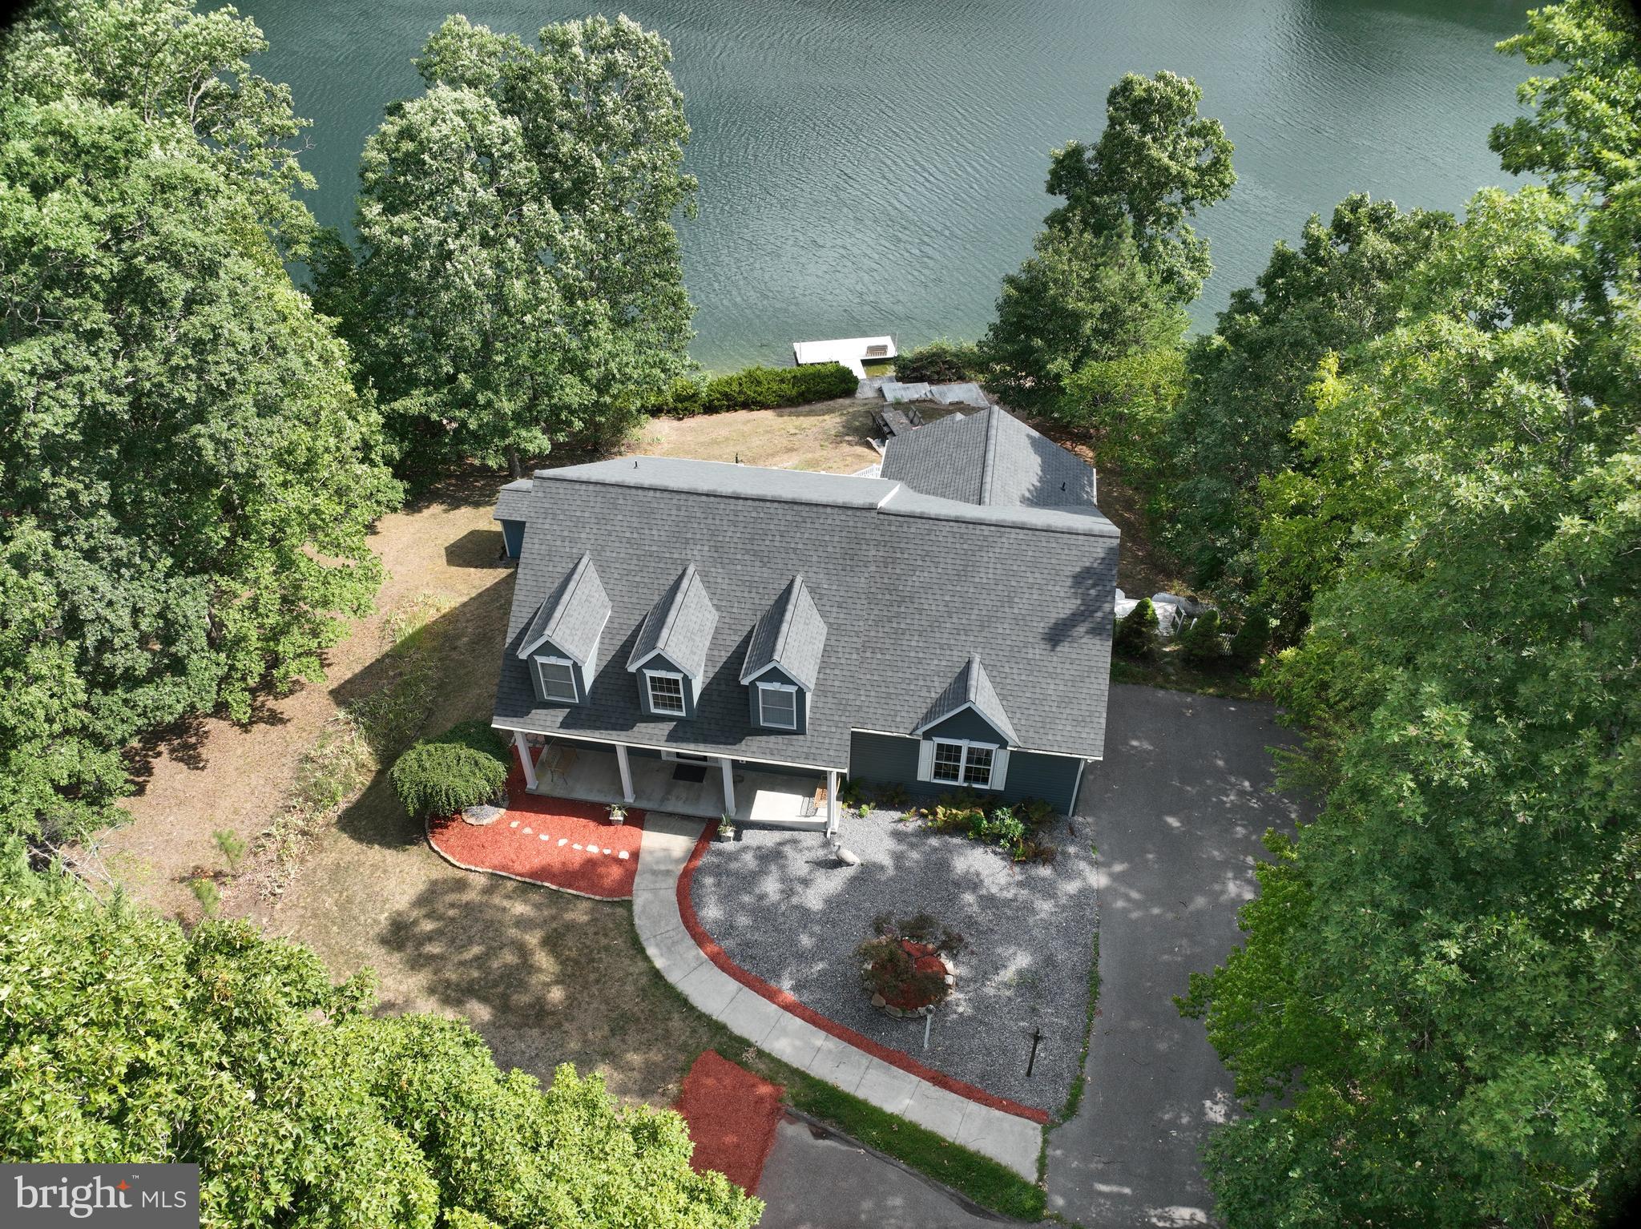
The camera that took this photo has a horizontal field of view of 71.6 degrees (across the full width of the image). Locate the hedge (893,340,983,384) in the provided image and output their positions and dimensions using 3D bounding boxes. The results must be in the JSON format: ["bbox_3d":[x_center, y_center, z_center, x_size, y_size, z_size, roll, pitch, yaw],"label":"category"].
[{"bbox_3d":[5.717,-12.097,54.132,4.310,1.400,1.800,3,42,2],"label":"hedge"}]

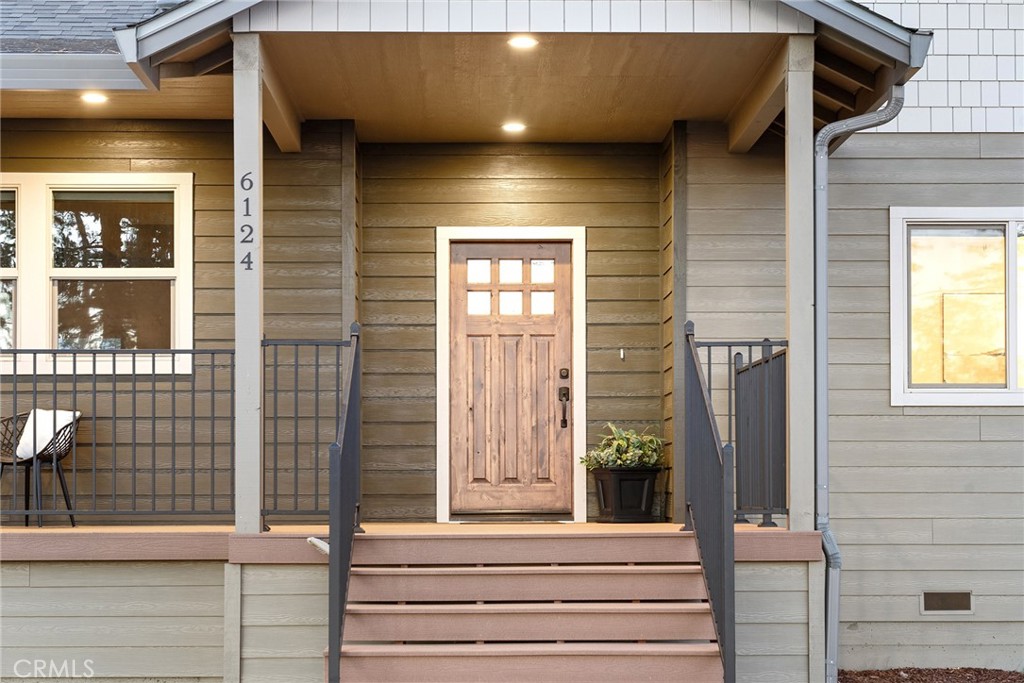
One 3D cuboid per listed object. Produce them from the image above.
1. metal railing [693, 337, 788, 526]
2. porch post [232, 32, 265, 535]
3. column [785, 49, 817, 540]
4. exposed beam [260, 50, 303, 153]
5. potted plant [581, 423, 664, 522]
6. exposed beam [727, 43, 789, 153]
[{"bbox_3d":[1.287,0.512,11.250,0.540,1.060,0.060,0,-2,-1],"label":"metal railing"},{"bbox_3d":[-1.472,-0.327,11.120,0.145,2.760,0.145,0,-2,-1],"label":"porch post"},{"bbox_3d":[1.611,-0.327,11.120,0.145,2.760,0.145,0,-2,-1],"label":"column"},{"bbox_3d":[-1.497,-1.507,12.410,0.140,0.200,2.630,0,-4,-1],"label":"exposed beam"},{"bbox_3d":[0.788,0.934,14.200,0.550,0.700,0.490,0,-2,-11],"label":"potted plant"},{"bbox_3d":[1.587,-1.505,12.410,0.140,0.200,2.630,0,-4,-1],"label":"exposed beam"}]

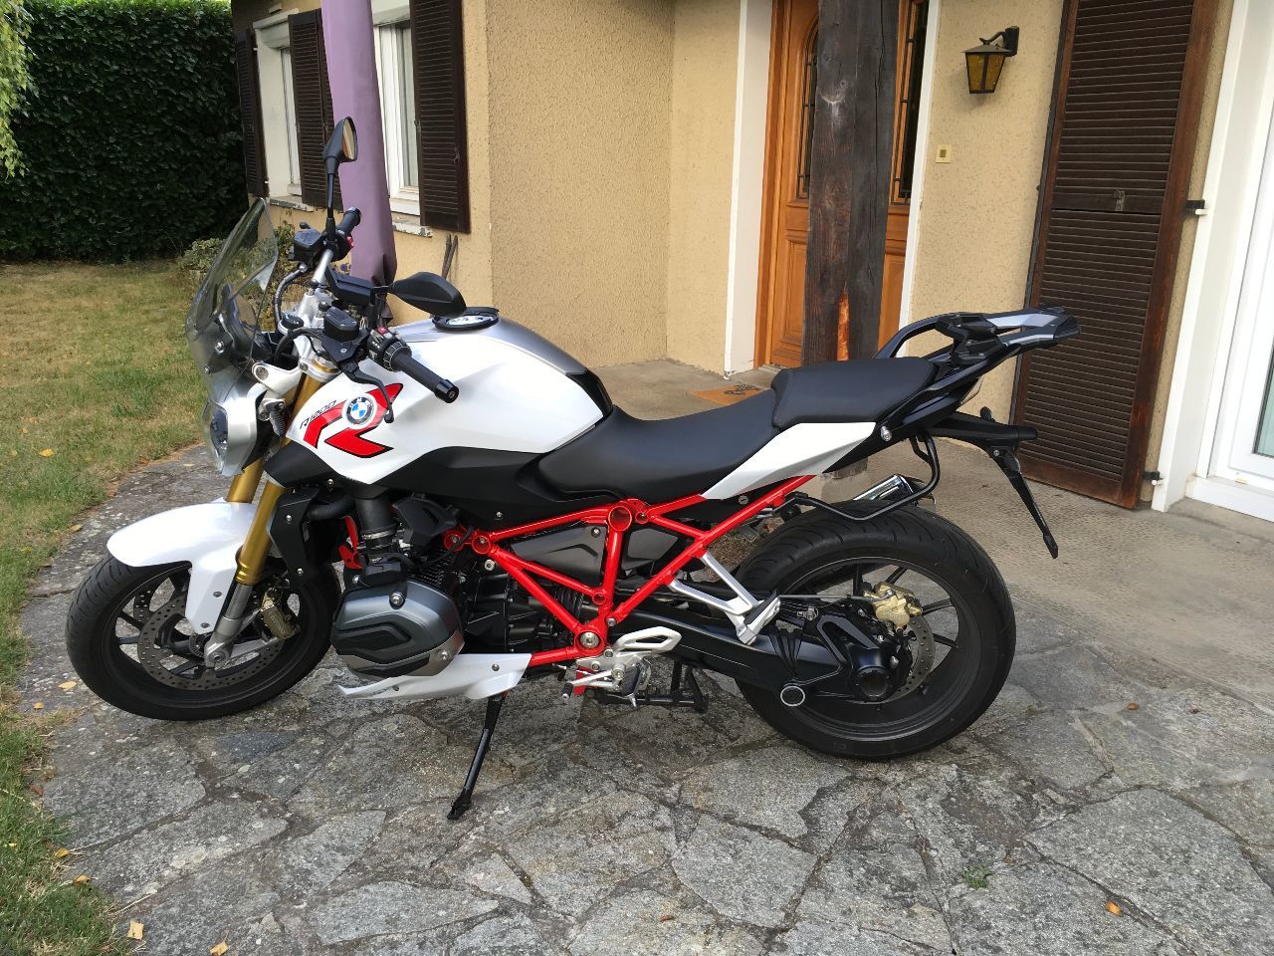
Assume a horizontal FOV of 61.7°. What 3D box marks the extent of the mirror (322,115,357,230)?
[{"bbox_3d":[-0.651,-0.671,2.330,0.065,0.213,0.231,-3,25,-3],"label":"mirror"}]

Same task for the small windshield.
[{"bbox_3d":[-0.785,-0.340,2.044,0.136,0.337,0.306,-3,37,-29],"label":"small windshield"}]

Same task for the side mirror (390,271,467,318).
[{"bbox_3d":[-0.352,-0.313,1.822,0.180,0.075,0.060,25,45,38],"label":"side mirror"}]

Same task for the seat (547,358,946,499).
[{"bbox_3d":[0.195,-0.123,2.175,0.765,0.250,0.310,1,24,5],"label":"seat"}]

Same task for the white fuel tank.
[{"bbox_3d":[-0.366,-0.194,2.202,0.630,0.300,0.420,1,24,5],"label":"white fuel tank"}]

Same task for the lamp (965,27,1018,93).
[{"bbox_3d":[1.472,-1.725,4.401,0.225,0.264,0.145,-10,20,-32],"label":"lamp"}]

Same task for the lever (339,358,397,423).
[{"bbox_3d":[-0.495,-0.168,1.975,0.045,0.038,0.196,-26,55,-29],"label":"lever"}]

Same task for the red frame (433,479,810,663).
[{"bbox_3d":[0.012,0.144,2.315,0.785,0.455,0.300,1,24,5],"label":"red frame"}]

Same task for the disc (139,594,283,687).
[{"bbox_3d":[-0.966,0.372,2.445,0.320,0.320,0.015,-15,43,-20],"label":"disc"}]

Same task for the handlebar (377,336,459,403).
[{"bbox_3d":[-0.406,-0.215,1.960,0.205,0.060,0.060,36,50,22],"label":"handlebar"}]

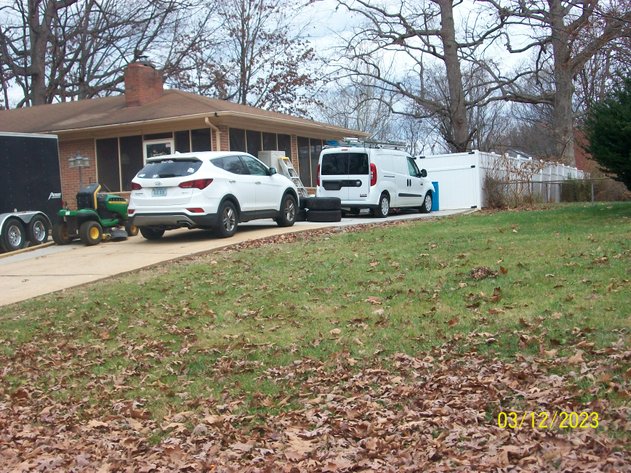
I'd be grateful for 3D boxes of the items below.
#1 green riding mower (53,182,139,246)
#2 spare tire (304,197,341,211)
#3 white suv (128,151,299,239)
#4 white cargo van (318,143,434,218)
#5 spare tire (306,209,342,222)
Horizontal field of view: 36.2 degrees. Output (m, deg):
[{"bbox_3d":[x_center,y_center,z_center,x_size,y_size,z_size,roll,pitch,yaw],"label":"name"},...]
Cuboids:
[{"bbox_3d":[-4.529,-0.473,19.954,1.150,1.200,1.750,0,6,29],"label":"green riding mower"},{"bbox_3d":[0.185,-0.797,23.300,0.875,0.285,0.875,-2,4,0],"label":"spare tire"},{"bbox_3d":[-1.970,-0.907,20.133,1.930,1.680,4.700,-1,4,24],"label":"white suv"},{"bbox_3d":[1.878,-1.635,27.437,1.920,2.060,4.740,2,4,28],"label":"white cargo van"},{"bbox_3d":[0.212,-0.503,23.300,0.875,0.285,0.875,-2,4,0],"label":"spare tire"}]

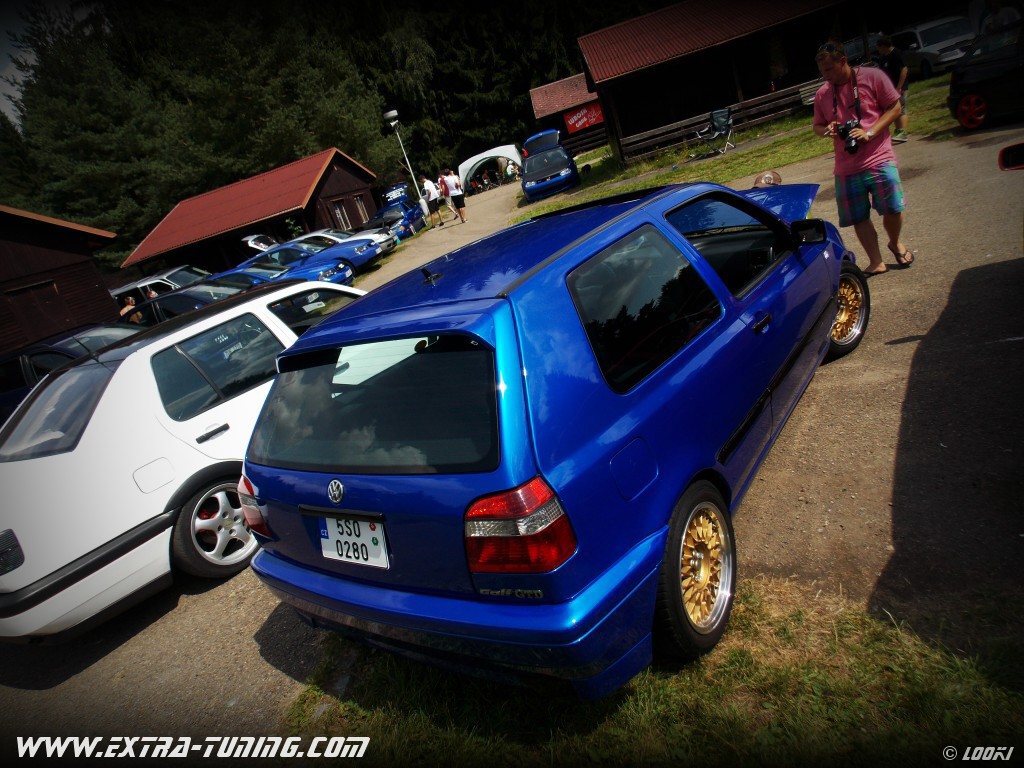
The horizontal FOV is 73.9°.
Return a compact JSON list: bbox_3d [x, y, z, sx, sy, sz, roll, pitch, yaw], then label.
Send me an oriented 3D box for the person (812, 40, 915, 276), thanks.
[{"bbox_3d":[2.624,-1.665,5.101,0.450,1.730,0.580,-32,22,-37],"label":"person"}]

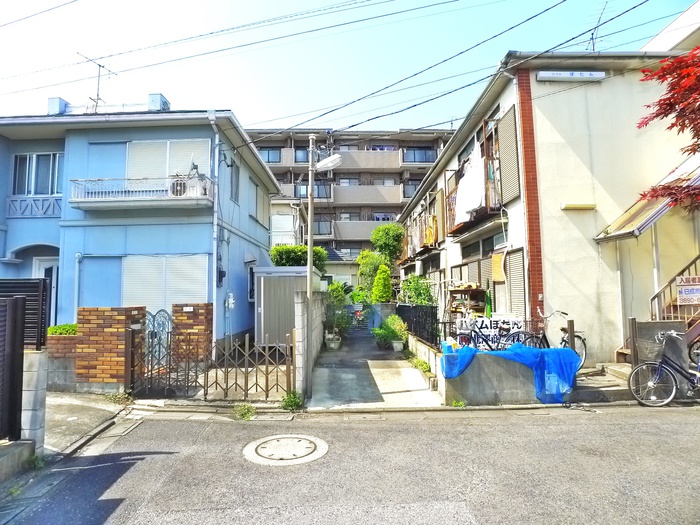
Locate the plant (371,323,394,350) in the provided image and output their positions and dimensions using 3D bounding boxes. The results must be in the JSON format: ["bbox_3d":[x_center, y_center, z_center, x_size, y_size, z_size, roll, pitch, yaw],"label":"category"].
[{"bbox_3d":[0.763,1.738,11.400,0.500,0.620,0.500,-1,-4,0],"label":"plant"}]

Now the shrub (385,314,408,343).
[{"bbox_3d":[1.064,1.510,11.100,0.500,0.600,0.480,-1,-4,0],"label":"shrub"}]

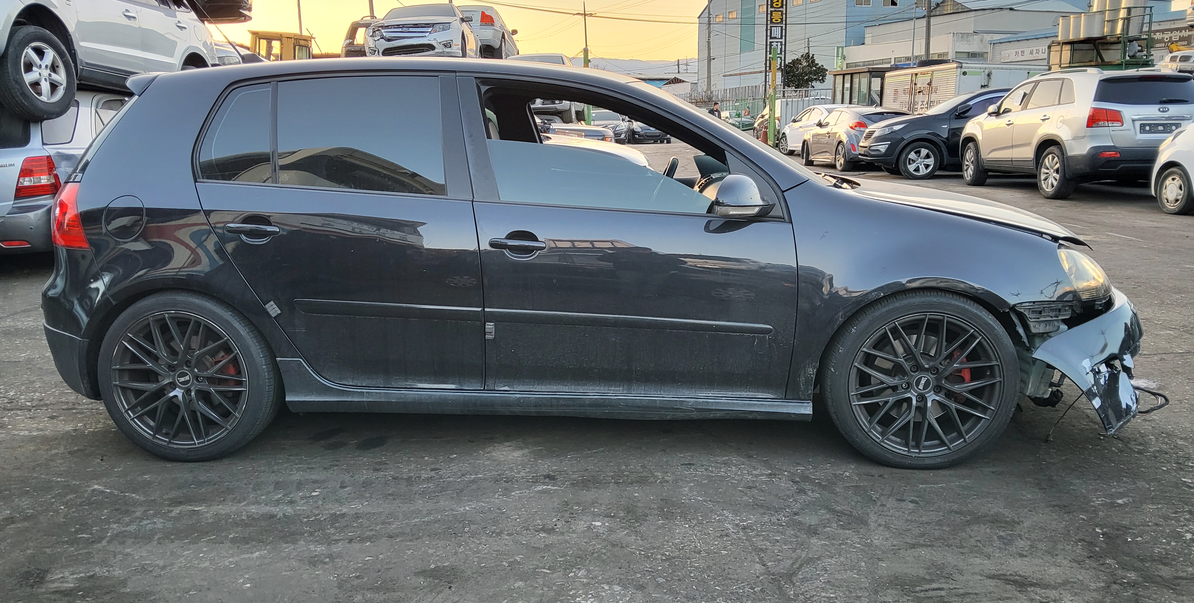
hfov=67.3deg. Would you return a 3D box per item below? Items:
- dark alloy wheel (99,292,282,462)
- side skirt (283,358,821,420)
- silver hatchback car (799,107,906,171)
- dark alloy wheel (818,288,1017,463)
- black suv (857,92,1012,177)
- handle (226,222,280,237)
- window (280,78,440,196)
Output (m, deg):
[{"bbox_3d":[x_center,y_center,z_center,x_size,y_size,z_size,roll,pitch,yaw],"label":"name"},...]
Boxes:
[{"bbox_3d":[-1.472,0.256,3.315,0.640,0.640,0.240,0,12,5],"label":"dark alloy wheel"},{"bbox_3d":[-0.187,0.291,3.158,1.860,0.215,0.120,0,12,5],"label":"side skirt"},{"bbox_3d":[6.264,-3.925,21.415,1.800,1.410,4.230,-2,11,-2],"label":"silver hatchback car"},{"bbox_3d":[1.105,0.260,3.091,0.630,0.630,0.230,0,12,4],"label":"dark alloy wheel"},{"bbox_3d":[6.938,-3.170,16.546,4.440,1.640,1.855,-2,12,-3],"label":"black suv"},{"bbox_3d":[-1.162,-0.243,3.033,0.187,0.040,0.050,0,12,4],"label":"handle"},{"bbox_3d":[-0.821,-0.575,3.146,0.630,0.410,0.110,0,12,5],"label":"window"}]

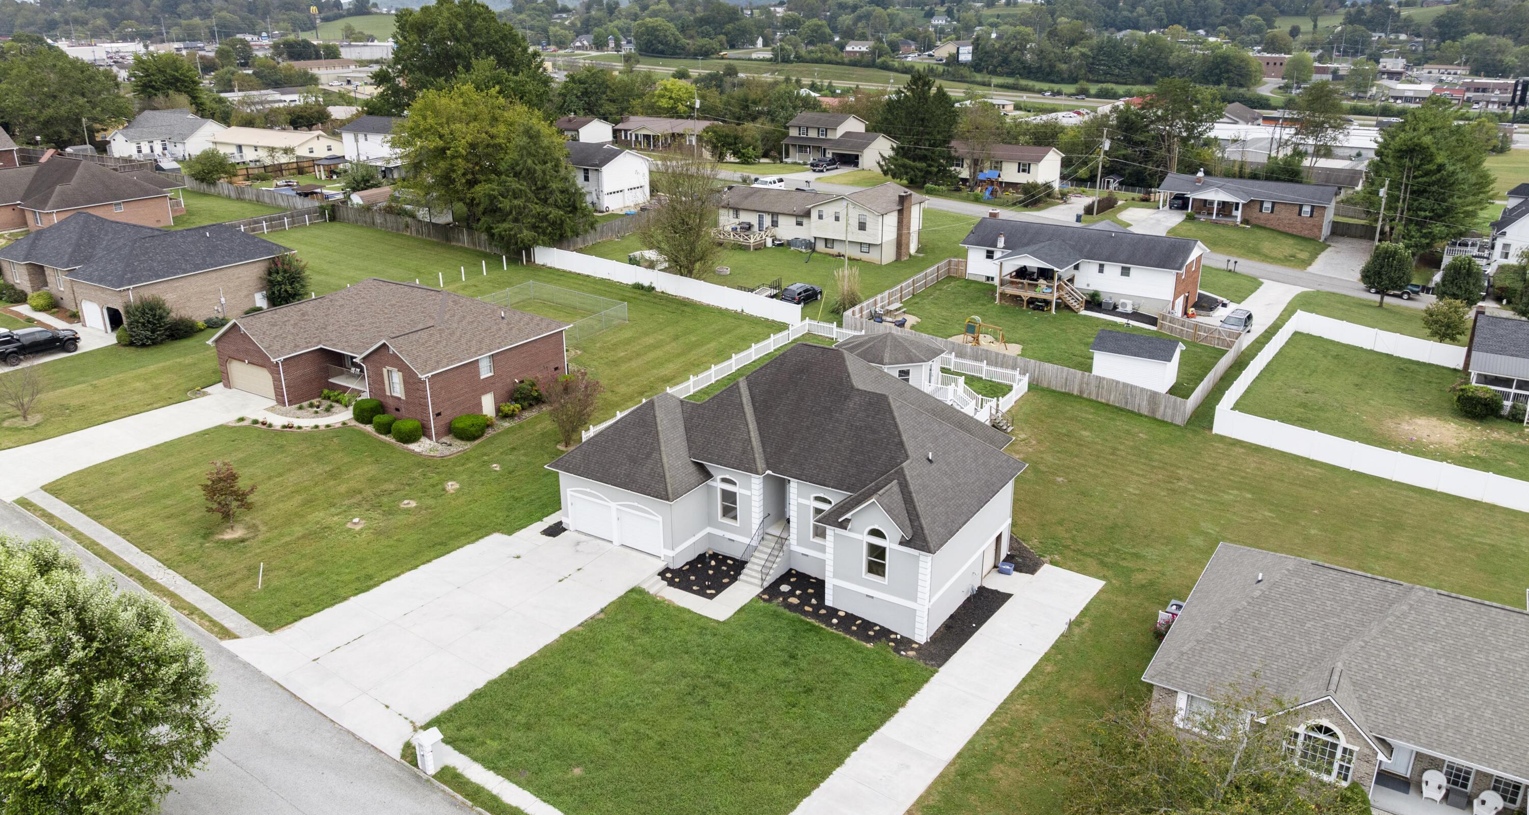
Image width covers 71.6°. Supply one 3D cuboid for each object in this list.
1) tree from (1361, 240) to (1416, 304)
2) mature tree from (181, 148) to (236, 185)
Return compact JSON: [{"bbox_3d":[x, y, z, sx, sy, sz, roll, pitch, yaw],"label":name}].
[{"bbox_3d":[56.307,-11.963,95.518,4.500,6.000,4.500,-1,20,0],"label":"tree"},{"bbox_3d":[-68.769,-29.315,130.848,6.400,5.600,6.400,-1,20,0],"label":"mature tree"}]

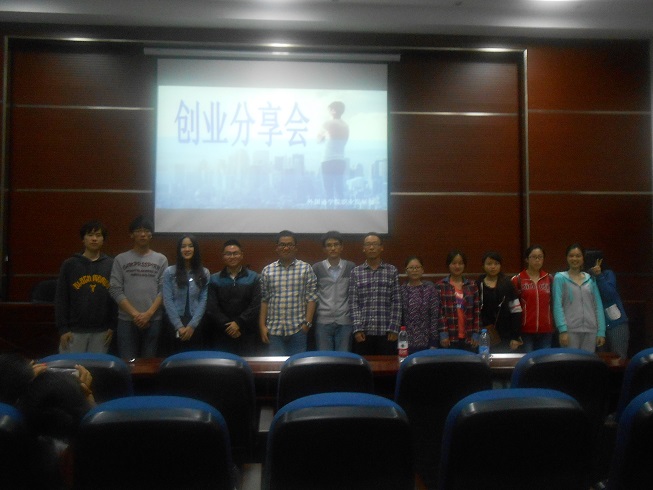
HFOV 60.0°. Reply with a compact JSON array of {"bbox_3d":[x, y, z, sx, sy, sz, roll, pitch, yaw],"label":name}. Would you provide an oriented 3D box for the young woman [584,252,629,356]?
[{"bbox_3d":[2.555,0.837,5.171,0.500,1.570,0.360,-1,-2,17],"label":"young woman"}]

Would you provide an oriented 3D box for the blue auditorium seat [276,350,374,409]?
[{"bbox_3d":[-0.022,1.035,3.099,0.540,0.980,0.600,0,-2,-4],"label":"blue auditorium seat"}]

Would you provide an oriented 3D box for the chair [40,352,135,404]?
[{"bbox_3d":[-1.195,1.033,3.040,0.540,0.980,0.600,0,-2,-4],"label":"chair"}]

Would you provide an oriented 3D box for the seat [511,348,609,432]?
[{"bbox_3d":[1.197,1.038,3.186,0.540,0.980,0.600,0,-2,-4],"label":"seat"}]

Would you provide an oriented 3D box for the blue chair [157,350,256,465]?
[{"bbox_3d":[-0.620,1.035,3.092,0.540,0.980,0.600,0,-2,-4],"label":"blue chair"}]

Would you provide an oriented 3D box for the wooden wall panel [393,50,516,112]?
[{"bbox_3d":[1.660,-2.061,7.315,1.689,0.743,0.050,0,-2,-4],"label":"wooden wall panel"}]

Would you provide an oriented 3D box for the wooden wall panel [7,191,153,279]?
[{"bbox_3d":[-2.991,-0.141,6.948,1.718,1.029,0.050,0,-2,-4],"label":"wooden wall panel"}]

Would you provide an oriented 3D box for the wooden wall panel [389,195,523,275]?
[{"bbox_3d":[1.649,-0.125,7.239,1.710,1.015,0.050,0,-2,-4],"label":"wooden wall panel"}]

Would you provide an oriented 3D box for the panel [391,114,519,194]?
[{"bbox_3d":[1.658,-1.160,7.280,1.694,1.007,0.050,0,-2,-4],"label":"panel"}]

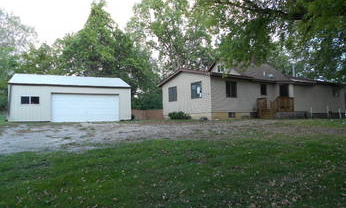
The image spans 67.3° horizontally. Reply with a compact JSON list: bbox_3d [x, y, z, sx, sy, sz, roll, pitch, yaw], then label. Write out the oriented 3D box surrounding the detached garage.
[{"bbox_3d":[-8.804,-0.355,22.798,8.457,3.930,7.600,0,-5,-24],"label":"detached garage"}]

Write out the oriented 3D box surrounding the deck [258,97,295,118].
[{"bbox_3d":[8.345,0.360,21.035,2.752,1.637,1.500,1,-5,-34],"label":"deck"}]

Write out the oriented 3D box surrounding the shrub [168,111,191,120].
[{"bbox_3d":[0.505,0.893,20.207,1.000,0.760,1.600,1,-5,-34],"label":"shrub"}]

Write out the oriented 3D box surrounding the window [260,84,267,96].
[{"bbox_3d":[7.508,-1.133,21.506,0.730,0.950,0.100,1,-5,-34],"label":"window"}]

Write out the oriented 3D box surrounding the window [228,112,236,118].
[{"bbox_3d":[4.389,0.848,19.185,0.820,0.420,0.100,1,-5,-34],"label":"window"}]

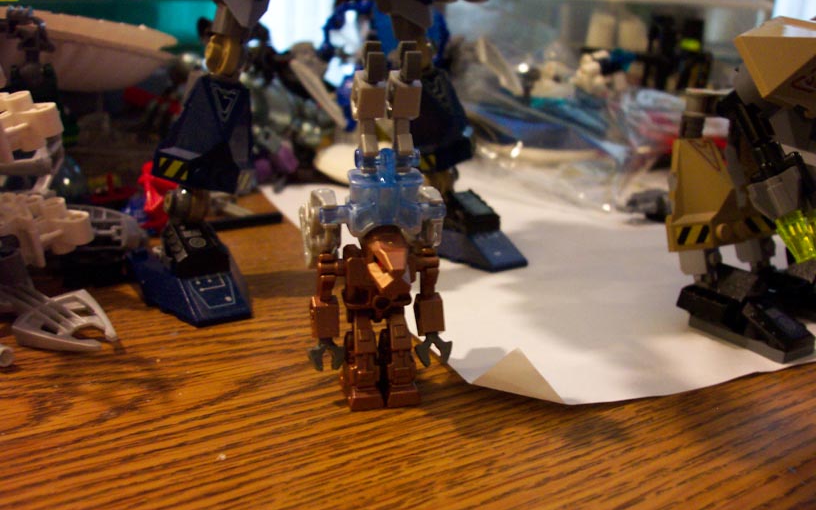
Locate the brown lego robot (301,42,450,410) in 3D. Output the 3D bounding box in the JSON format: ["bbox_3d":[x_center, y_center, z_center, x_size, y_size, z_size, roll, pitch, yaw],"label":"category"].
[{"bbox_3d":[-0.008,-0.007,0.192,0.034,0.086,0.028,-3,17,-10],"label":"brown lego robot"}]

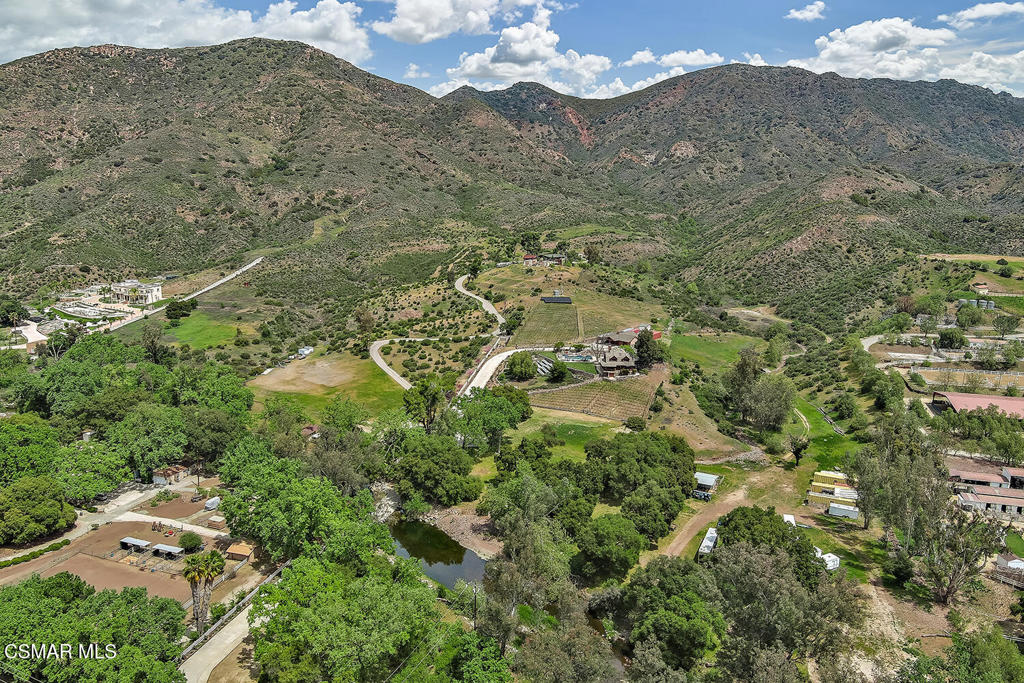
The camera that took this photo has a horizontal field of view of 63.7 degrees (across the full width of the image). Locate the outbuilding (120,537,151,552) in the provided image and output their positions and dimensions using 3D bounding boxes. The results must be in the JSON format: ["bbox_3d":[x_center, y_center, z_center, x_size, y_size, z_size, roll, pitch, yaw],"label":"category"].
[{"bbox_3d":[-89.985,48.980,198.237,7.734,2.350,2.900,4,13,18],"label":"outbuilding"}]

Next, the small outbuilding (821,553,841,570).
[{"bbox_3d":[72.975,50.852,189.190,3.300,2.450,2.800,-6,14,-28],"label":"small outbuilding"}]

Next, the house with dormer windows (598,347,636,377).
[{"bbox_3d":[43.400,8.260,344.450,14.200,10.800,11.000,-1,10,-3],"label":"house with dormer windows"}]

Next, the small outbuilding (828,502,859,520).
[{"bbox_3d":[87.372,44.862,217.246,7.300,2.500,2.600,5,13,24],"label":"small outbuilding"}]

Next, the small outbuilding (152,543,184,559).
[{"bbox_3d":[-80.836,49.687,194.909,7.463,2.350,2.900,4,13,18],"label":"small outbuilding"}]

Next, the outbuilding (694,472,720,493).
[{"bbox_3d":[55.380,40.668,236.498,6.600,2.700,6.500,6,13,25],"label":"outbuilding"}]

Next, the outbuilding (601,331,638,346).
[{"bbox_3d":[47.395,-0.966,362.000,14.500,5.500,9.000,4,13,20],"label":"outbuilding"}]

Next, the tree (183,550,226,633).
[{"bbox_3d":[-60.467,49.782,161.636,8.200,16.000,6.000,0,12,0],"label":"tree"}]

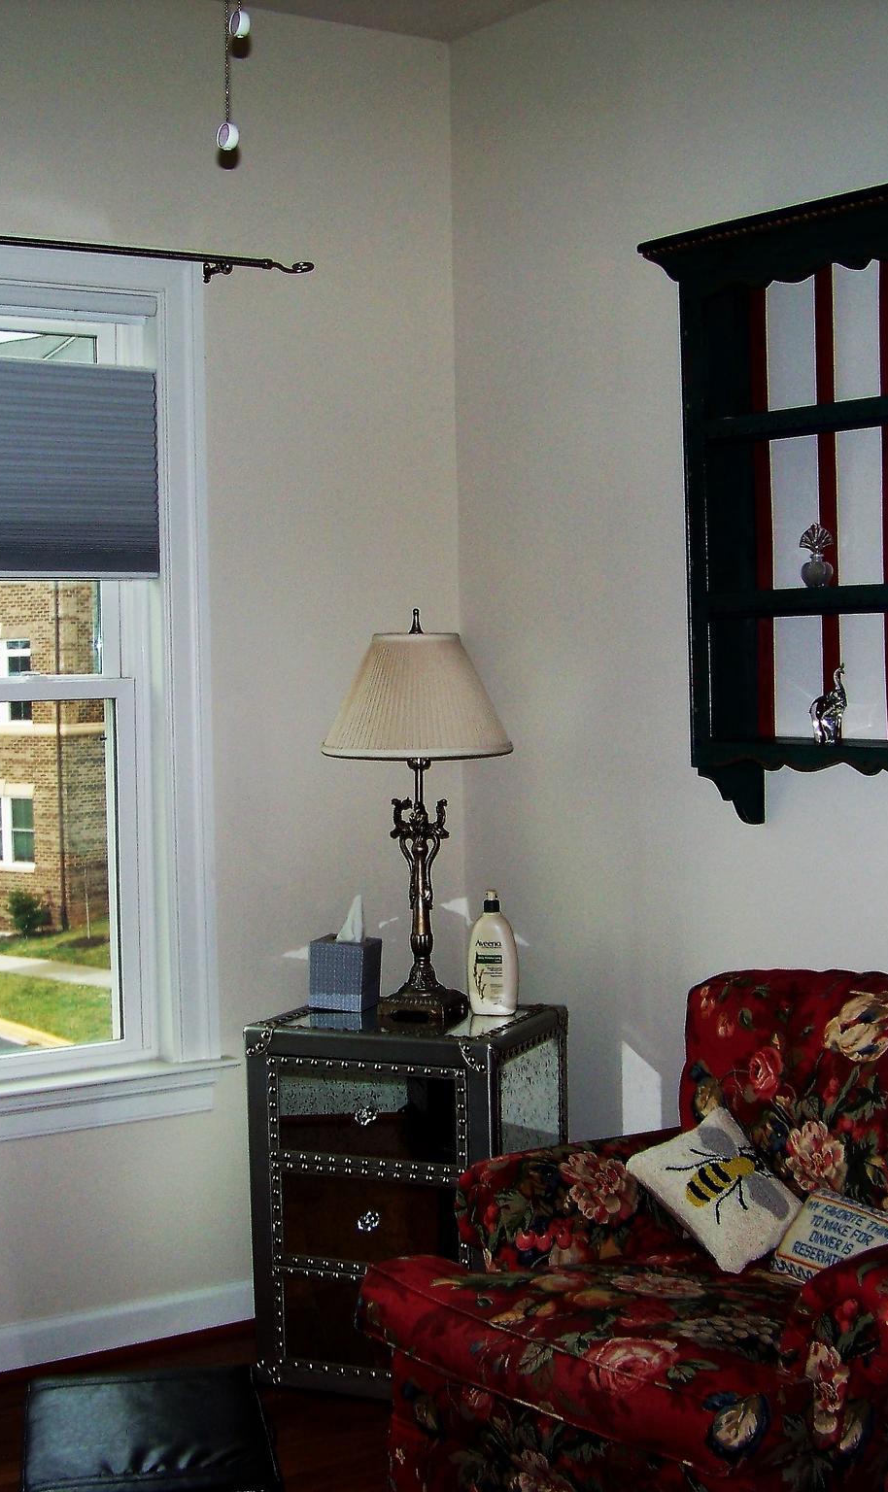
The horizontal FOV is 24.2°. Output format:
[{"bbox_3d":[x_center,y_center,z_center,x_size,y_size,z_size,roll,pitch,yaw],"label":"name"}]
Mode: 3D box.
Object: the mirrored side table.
[{"bbox_3d":[-0.060,0.847,3.901,0.480,0.690,0.390,0,3,24],"label":"mirrored side table"}]

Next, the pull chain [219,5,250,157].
[{"bbox_3d":[-0.215,-0.697,2.100,0.033,0.200,0.033,-3,3,-34],"label":"pull chain"}]

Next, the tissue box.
[{"bbox_3d":[-0.192,0.442,4.028,0.115,0.128,0.112,1,3,25],"label":"tissue box"}]

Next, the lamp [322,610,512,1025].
[{"bbox_3d":[-0.051,0.129,3.879,0.360,0.765,0.360,-1,3,0],"label":"lamp"}]

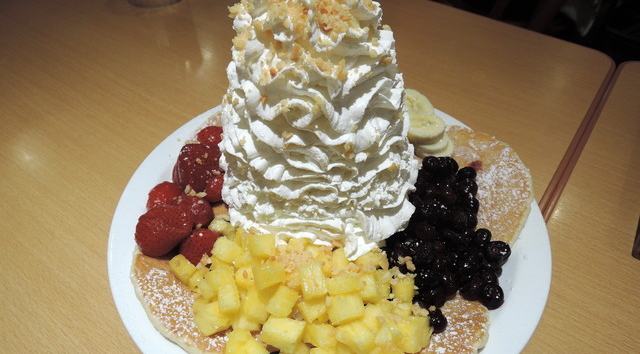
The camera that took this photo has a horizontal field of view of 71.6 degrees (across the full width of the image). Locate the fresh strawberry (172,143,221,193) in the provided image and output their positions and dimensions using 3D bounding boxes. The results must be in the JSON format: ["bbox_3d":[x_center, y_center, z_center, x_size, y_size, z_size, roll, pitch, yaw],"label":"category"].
[{"bbox_3d":[-0.074,-0.005,0.271,0.032,0.033,0.029,-8,18,-15],"label":"fresh strawberry"}]

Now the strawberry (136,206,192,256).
[{"bbox_3d":[-0.084,0.029,0.239,0.036,0.027,0.027,-34,95,-21],"label":"strawberry"}]

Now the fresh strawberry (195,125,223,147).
[{"bbox_3d":[-0.072,-0.025,0.298,0.026,0.025,0.028,-11,46,-12],"label":"fresh strawberry"}]

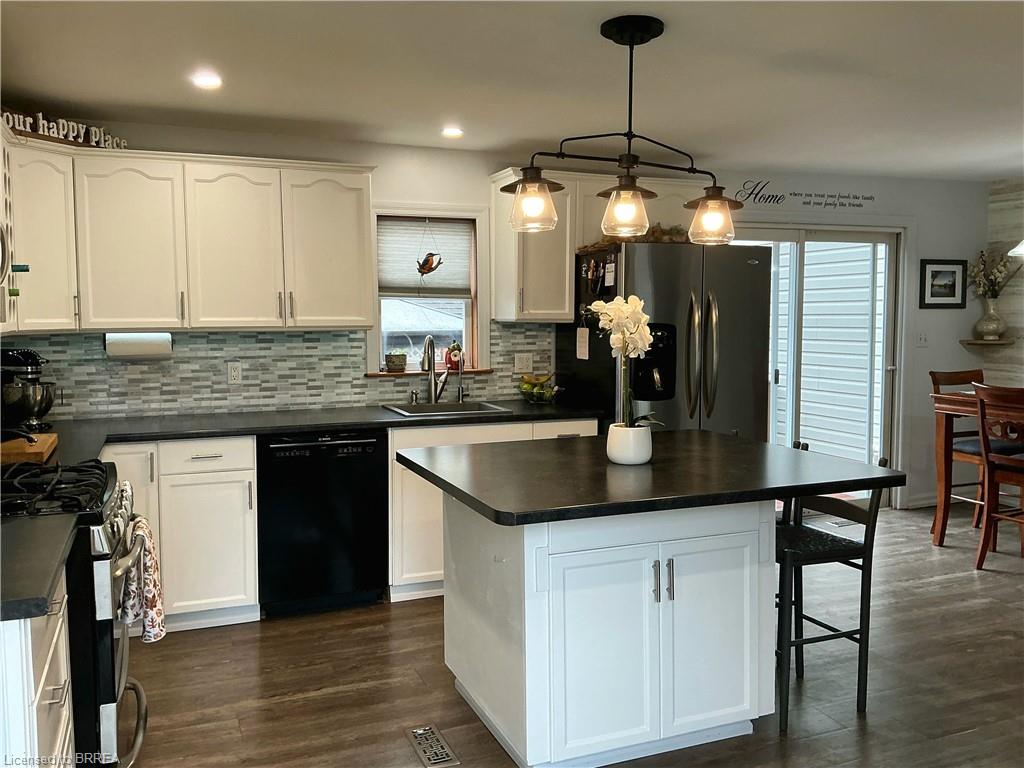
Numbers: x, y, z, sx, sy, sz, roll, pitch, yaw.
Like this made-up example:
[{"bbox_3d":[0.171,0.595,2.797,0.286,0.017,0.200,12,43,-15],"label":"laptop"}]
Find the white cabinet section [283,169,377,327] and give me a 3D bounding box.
[{"bbox_3d":[-0.968,-0.672,4.250,0.435,0.753,0.330,-2,5,-22],"label":"white cabinet section"}]

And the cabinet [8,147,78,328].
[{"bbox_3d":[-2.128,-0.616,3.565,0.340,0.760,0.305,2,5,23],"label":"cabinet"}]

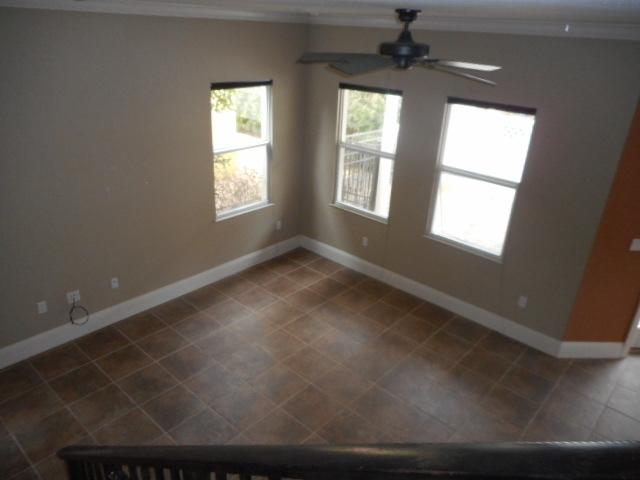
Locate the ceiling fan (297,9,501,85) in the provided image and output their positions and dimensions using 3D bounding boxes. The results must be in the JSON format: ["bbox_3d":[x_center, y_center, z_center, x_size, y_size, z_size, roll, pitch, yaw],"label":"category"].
[{"bbox_3d":[0.527,-1.233,2.871,1.310,0.345,1.280,3,24,0],"label":"ceiling fan"}]

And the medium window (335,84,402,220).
[{"bbox_3d":[0.561,-1.035,5.582,0.876,1.536,0.100,22,30,37],"label":"medium window"}]

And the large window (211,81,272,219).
[{"bbox_3d":[-0.916,-1.063,5.478,0.100,1.544,0.876,22,30,37],"label":"large window"}]

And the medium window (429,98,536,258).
[{"bbox_3d":[1.610,-0.612,4.739,0.884,1.536,0.100,22,30,37],"label":"medium window"}]

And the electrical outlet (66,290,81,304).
[{"bbox_3d":[-2.351,0.551,4.425,0.014,0.114,0.114,22,30,37],"label":"electrical outlet"}]

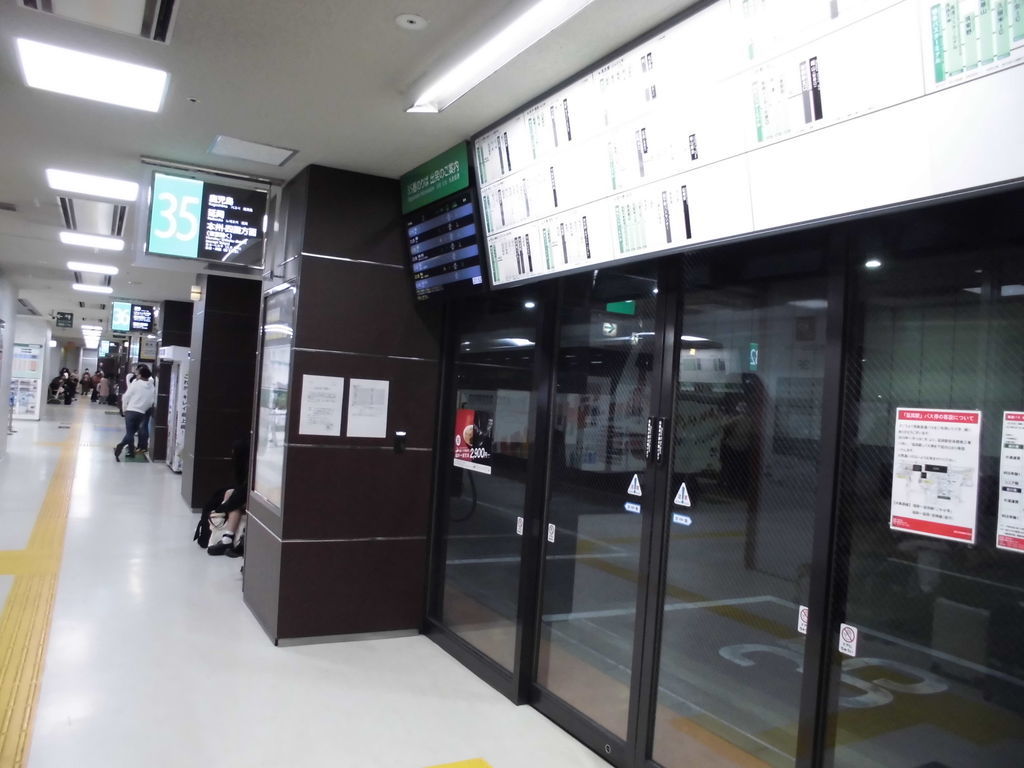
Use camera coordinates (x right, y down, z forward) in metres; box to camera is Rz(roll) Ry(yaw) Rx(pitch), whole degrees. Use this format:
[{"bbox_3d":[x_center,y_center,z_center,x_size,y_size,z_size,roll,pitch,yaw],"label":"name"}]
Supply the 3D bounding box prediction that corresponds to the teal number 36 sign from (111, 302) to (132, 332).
[{"bbox_3d":[-7.153,-1.218,14.093,0.283,0.485,0.080,4,-1,-29],"label":"teal number 36 sign"}]

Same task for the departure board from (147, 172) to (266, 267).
[{"bbox_3d":[-1.999,-1.054,5.049,0.715,0.535,0.100,4,-1,-29],"label":"departure board"}]

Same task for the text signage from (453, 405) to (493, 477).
[{"bbox_3d":[-0.239,0.347,4.714,0.010,0.362,0.510,4,-1,-30],"label":"text signage"}]

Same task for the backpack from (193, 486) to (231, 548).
[{"bbox_3d":[-2.920,1.272,7.409,0.240,0.520,0.320,4,-1,-29],"label":"backpack"}]

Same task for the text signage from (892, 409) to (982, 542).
[{"bbox_3d":[1.215,0.259,2.213,0.010,0.366,0.253,4,-1,-29],"label":"text signage"}]

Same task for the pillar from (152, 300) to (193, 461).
[{"bbox_3d":[-6.316,-0.029,14.762,0.900,2.960,1.050,4,-1,-29],"label":"pillar"}]

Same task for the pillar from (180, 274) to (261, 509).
[{"bbox_3d":[-3.535,0.063,9.755,0.900,2.960,1.100,4,-1,-29],"label":"pillar"}]

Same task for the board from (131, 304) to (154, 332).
[{"bbox_3d":[-6.891,-1.211,14.329,0.380,0.490,0.100,4,-1,-29],"label":"board"}]

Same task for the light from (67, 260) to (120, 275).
[{"bbox_3d":[-5.666,-1.586,10.411,0.575,0.050,0.610,4,-1,-29],"label":"light"}]

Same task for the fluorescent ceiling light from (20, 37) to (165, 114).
[{"bbox_3d":[-1.927,-1.434,3.558,0.567,0.050,0.610,4,-1,-29],"label":"fluorescent ceiling light"}]

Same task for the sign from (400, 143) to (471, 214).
[{"bbox_3d":[-0.444,-1.183,4.504,0.060,0.240,0.905,-6,4,-30],"label":"sign"}]

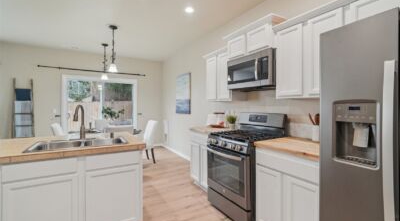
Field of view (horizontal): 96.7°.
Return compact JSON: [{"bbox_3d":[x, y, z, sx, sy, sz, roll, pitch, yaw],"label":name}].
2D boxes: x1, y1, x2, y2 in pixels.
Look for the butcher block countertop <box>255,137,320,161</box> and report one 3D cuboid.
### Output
[{"bbox_3d":[1.016,0.365,1.754,0.646,0.038,0.627,0,0,-33],"label":"butcher block countertop"}]

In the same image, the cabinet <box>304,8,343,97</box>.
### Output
[{"bbox_3d":[1.237,-0.497,1.705,0.330,0.753,0.319,0,0,-33],"label":"cabinet"}]

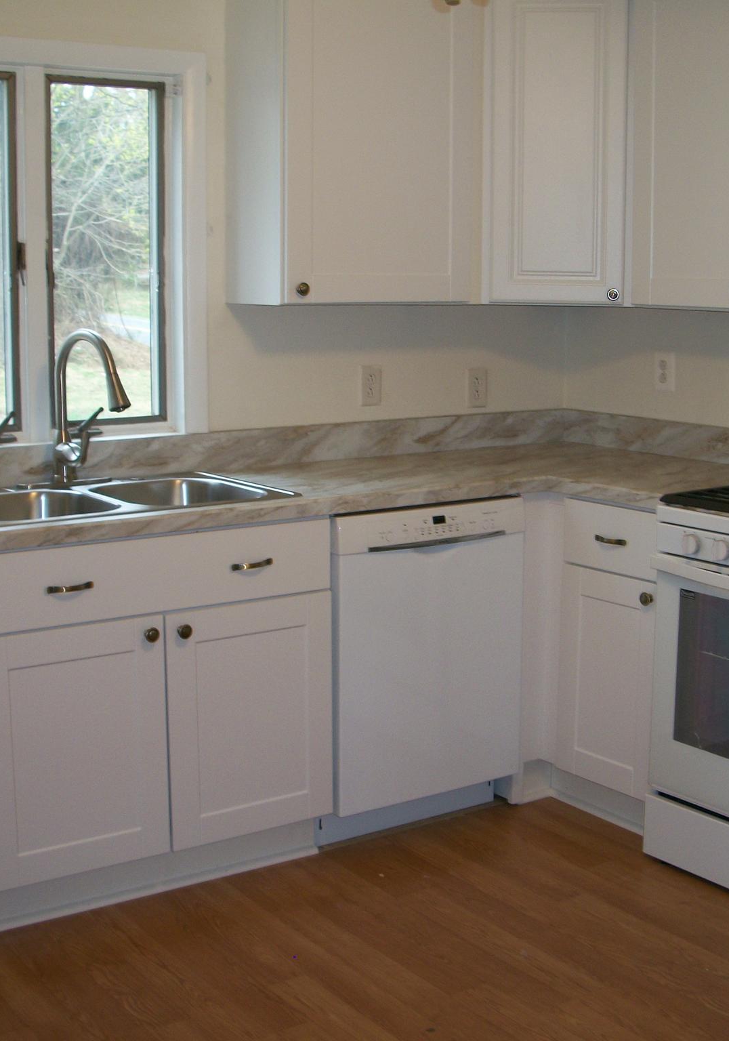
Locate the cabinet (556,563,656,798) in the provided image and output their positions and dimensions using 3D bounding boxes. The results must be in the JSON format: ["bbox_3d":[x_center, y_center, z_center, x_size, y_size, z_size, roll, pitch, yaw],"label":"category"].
[{"bbox_3d":[0.882,0.395,3.808,0.600,0.575,0.378,-6,11,-34],"label":"cabinet"}]

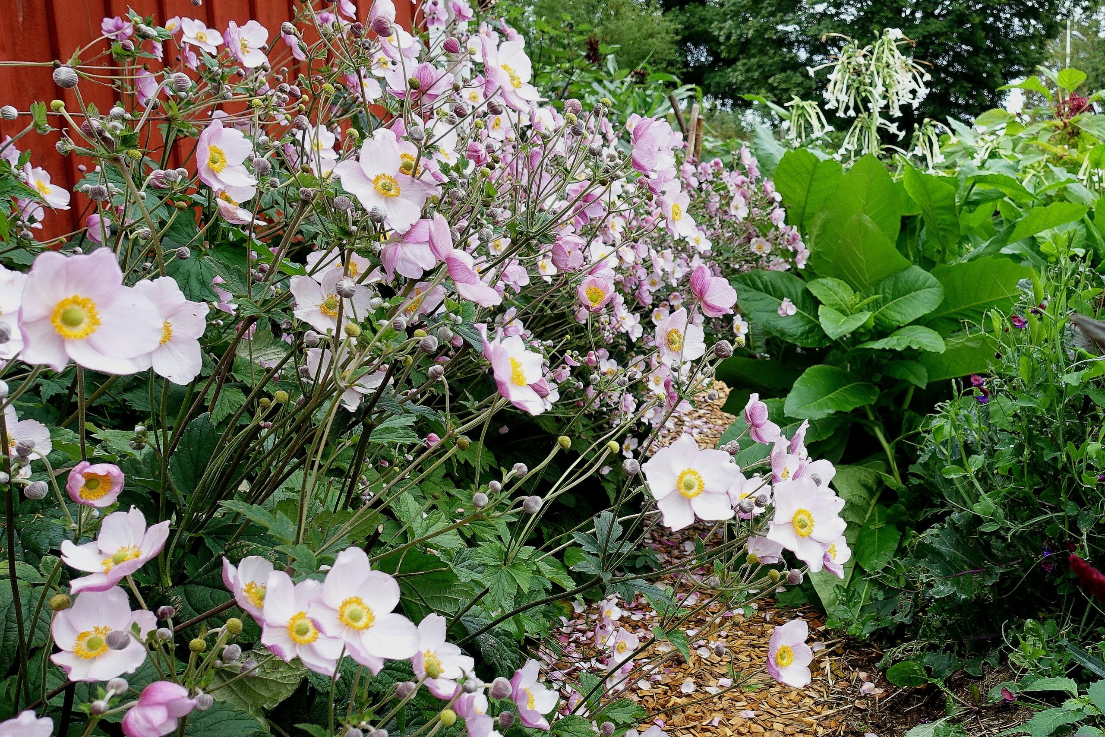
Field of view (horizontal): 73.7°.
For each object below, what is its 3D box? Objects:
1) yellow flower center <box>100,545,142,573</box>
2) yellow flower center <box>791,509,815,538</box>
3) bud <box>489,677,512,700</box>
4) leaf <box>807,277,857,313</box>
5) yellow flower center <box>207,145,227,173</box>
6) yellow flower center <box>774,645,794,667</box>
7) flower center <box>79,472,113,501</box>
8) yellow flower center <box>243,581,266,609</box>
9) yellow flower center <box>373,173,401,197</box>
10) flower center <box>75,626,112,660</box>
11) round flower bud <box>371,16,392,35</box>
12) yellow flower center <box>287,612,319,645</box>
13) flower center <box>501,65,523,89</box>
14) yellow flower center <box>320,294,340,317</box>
[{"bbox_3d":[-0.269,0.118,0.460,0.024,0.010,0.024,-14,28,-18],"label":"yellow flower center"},{"bbox_3d":[0.189,0.117,0.556,0.021,0.021,0.010,-2,-9,-3],"label":"yellow flower center"},{"bbox_3d":[-0.036,0.221,0.510,0.015,0.015,0.015,-6,0,12],"label":"bud"},{"bbox_3d":[0.742,-0.193,1.950,0.145,0.030,0.085,35,56,6],"label":"leaf"},{"bbox_3d":[-0.279,-0.173,0.611,0.010,0.022,0.022,0,9,40],"label":"yellow flower center"},{"bbox_3d":[0.236,0.292,0.750,0.022,0.022,0.009,-5,-11,-19],"label":"yellow flower center"},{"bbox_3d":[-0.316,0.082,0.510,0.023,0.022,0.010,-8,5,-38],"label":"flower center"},{"bbox_3d":[-0.242,0.184,0.600,0.011,0.024,0.024,-29,-7,35],"label":"yellow flower center"},{"bbox_3d":[-0.135,-0.149,0.600,0.022,0.021,0.009,-5,1,-17],"label":"yellow flower center"},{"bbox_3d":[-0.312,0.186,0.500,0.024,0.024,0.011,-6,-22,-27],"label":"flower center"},{"bbox_3d":[-0.146,-0.293,0.630,0.018,0.018,0.018,-5,2,17],"label":"round flower bud"},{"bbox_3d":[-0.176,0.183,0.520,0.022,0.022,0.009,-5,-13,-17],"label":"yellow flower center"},{"bbox_3d":[-0.032,-0.221,0.560,0.010,0.022,0.022,-38,-8,27],"label":"flower center"},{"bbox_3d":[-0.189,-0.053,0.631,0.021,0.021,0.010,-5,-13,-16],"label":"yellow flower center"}]

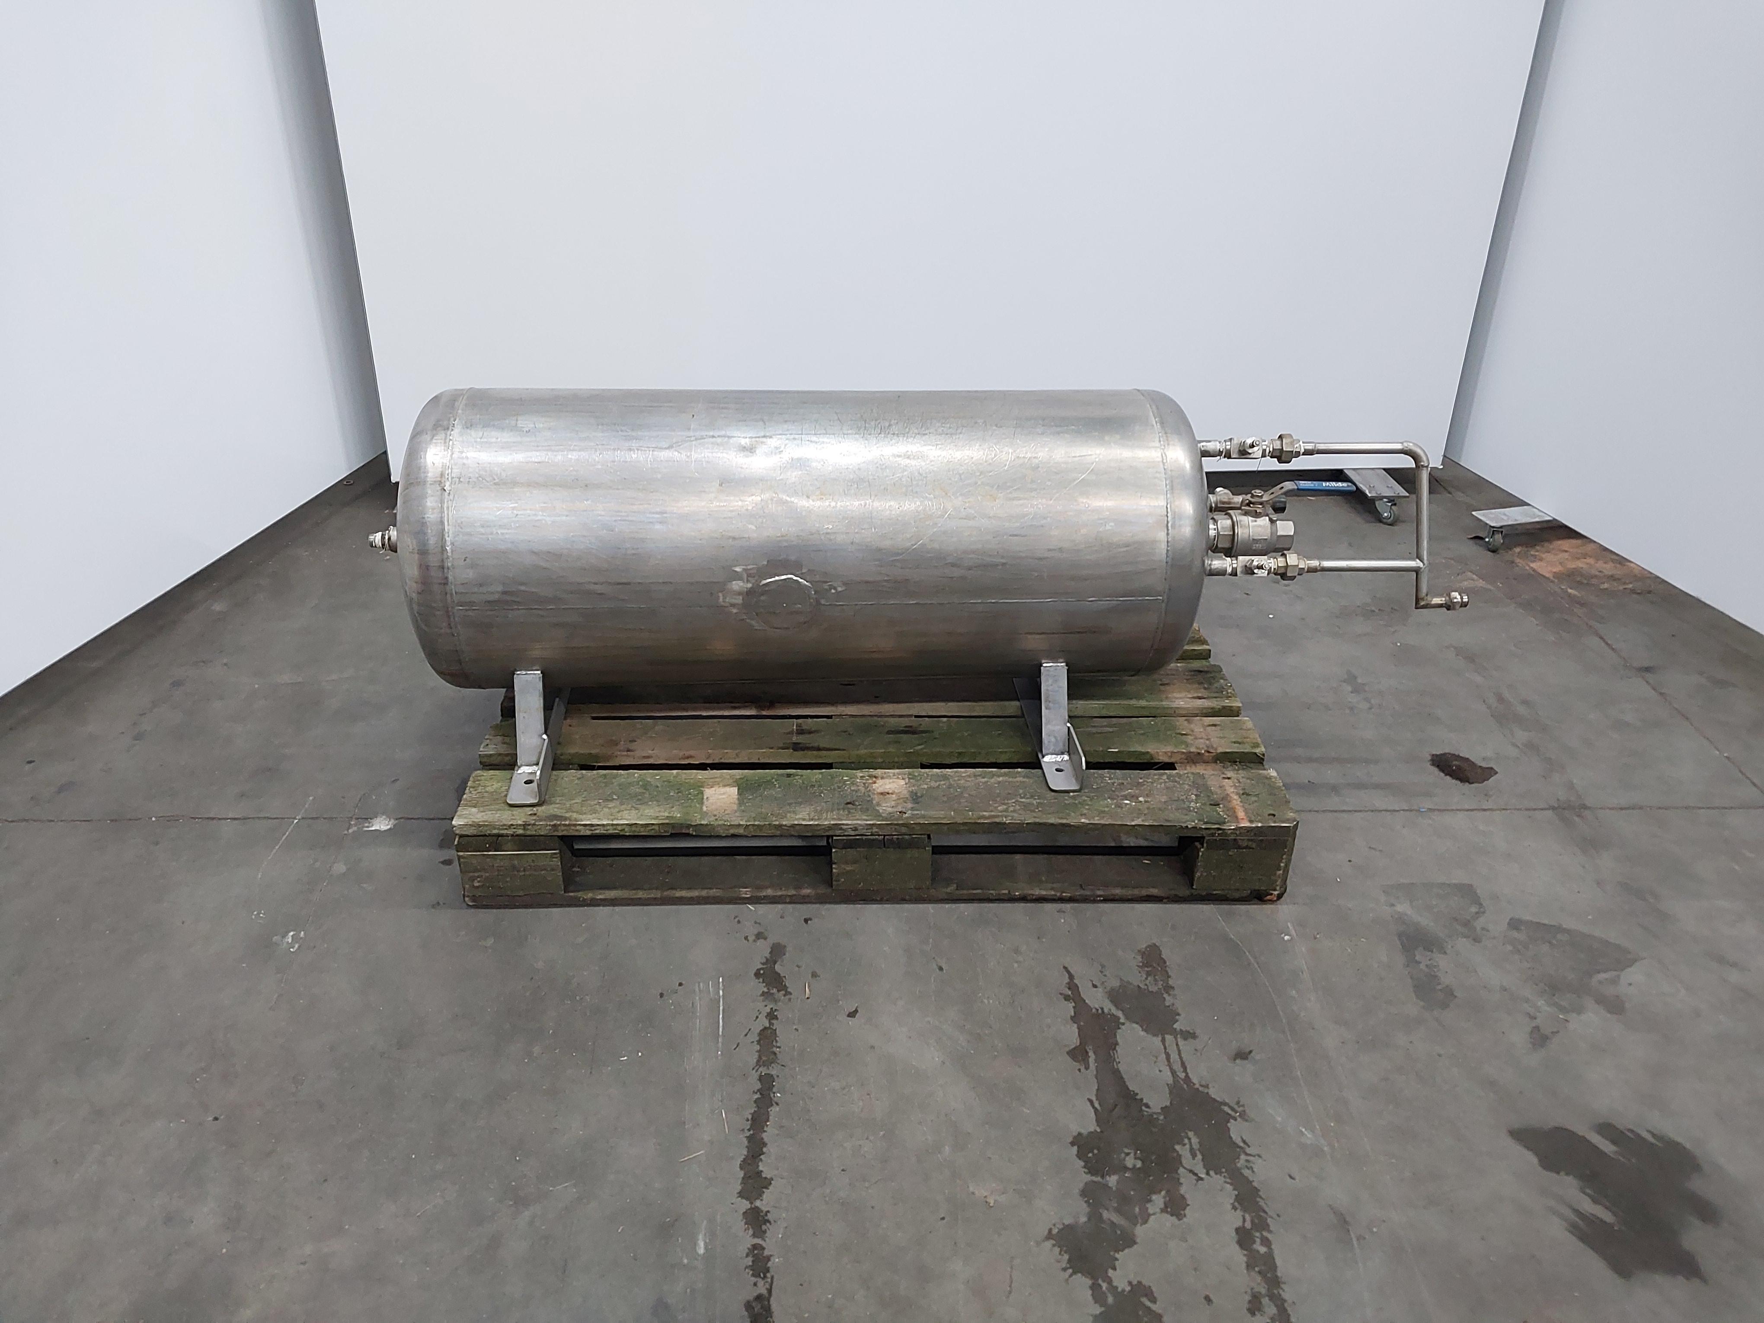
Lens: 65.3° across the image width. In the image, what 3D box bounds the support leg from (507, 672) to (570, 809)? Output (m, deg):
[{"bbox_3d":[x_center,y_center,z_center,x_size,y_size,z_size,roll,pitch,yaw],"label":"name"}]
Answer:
[{"bbox_3d":[-0.530,-0.014,2.200,0.050,0.138,0.650,-1,29,-5],"label":"support leg"}]

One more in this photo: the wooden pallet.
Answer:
[{"bbox_3d":[-0.015,0.098,2.318,1.200,0.144,0.800,0,29,-3],"label":"wooden pallet"}]

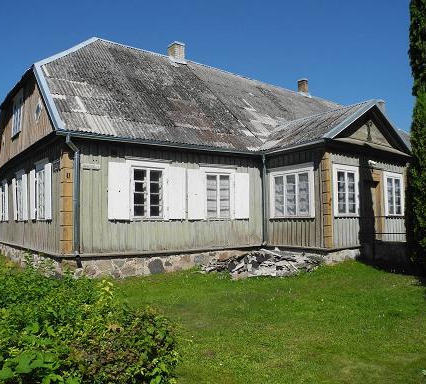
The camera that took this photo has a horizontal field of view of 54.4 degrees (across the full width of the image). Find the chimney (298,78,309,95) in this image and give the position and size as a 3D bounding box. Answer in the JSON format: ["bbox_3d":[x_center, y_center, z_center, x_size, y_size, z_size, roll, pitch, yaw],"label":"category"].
[{"bbox_3d":[5.137,-5.967,23.556,0.440,0.880,0.440,2,-5,-35],"label":"chimney"}]

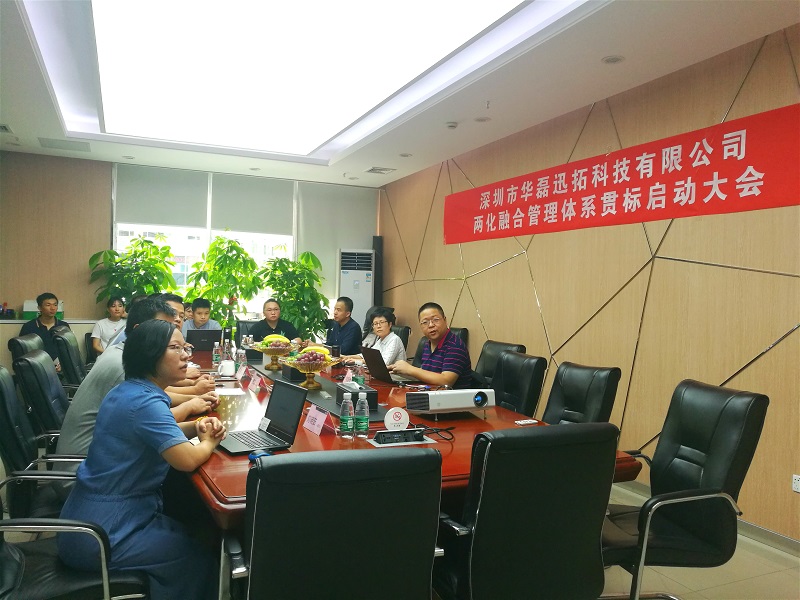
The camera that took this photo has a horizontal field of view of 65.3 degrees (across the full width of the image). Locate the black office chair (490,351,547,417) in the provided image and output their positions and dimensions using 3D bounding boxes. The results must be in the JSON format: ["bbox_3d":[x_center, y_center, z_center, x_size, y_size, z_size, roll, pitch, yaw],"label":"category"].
[{"bbox_3d":[0.503,0.832,3.744,0.620,1.000,0.570,1,1,-24],"label":"black office chair"}]

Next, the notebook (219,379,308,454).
[{"bbox_3d":[-0.638,0.513,2.762,0.330,0.250,0.350,0,1,-31],"label":"notebook"}]

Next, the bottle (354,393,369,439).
[{"bbox_3d":[-0.179,0.531,2.928,0.065,0.220,0.065,1,1,0],"label":"bottle"}]

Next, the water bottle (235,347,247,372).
[{"bbox_3d":[-1.113,0.442,4.370,0.062,0.193,0.062,1,1,-24],"label":"water bottle"}]

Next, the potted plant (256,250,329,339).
[{"bbox_3d":[-1.333,0.342,7.792,0.780,1.860,0.780,0,1,-24],"label":"potted plant"}]

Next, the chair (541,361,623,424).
[{"bbox_3d":[0.814,0.872,3.275,0.660,1.030,0.580,0,1,-32],"label":"chair"}]

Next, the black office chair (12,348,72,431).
[{"bbox_3d":[-1.617,0.768,3.264,0.620,0.955,0.580,1,1,-20],"label":"black office chair"}]

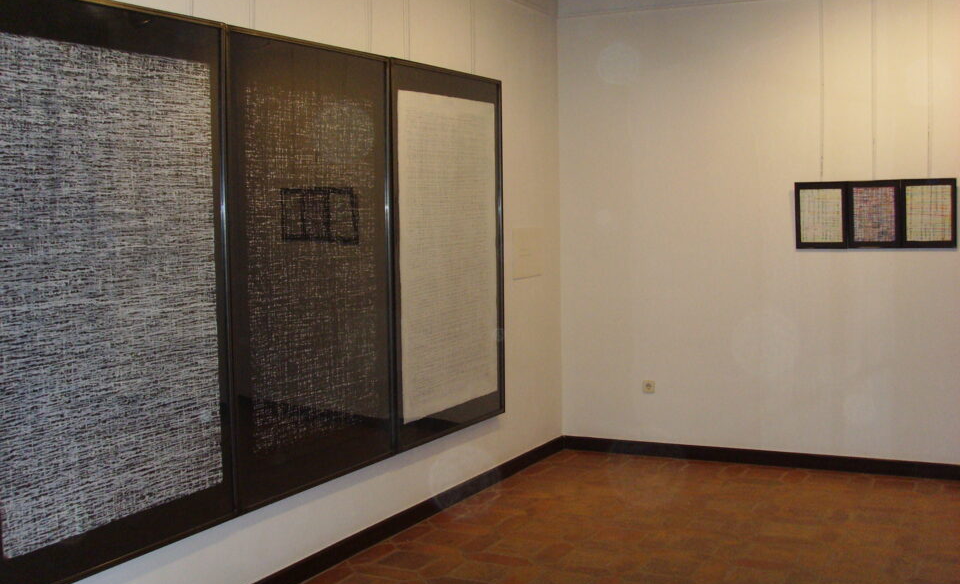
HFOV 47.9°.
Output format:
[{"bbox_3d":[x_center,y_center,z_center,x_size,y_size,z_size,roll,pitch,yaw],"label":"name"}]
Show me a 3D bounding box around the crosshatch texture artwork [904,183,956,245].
[{"bbox_3d":[2.513,-0.438,6.052,0.278,0.365,0.030,1,5,23],"label":"crosshatch texture artwork"}]

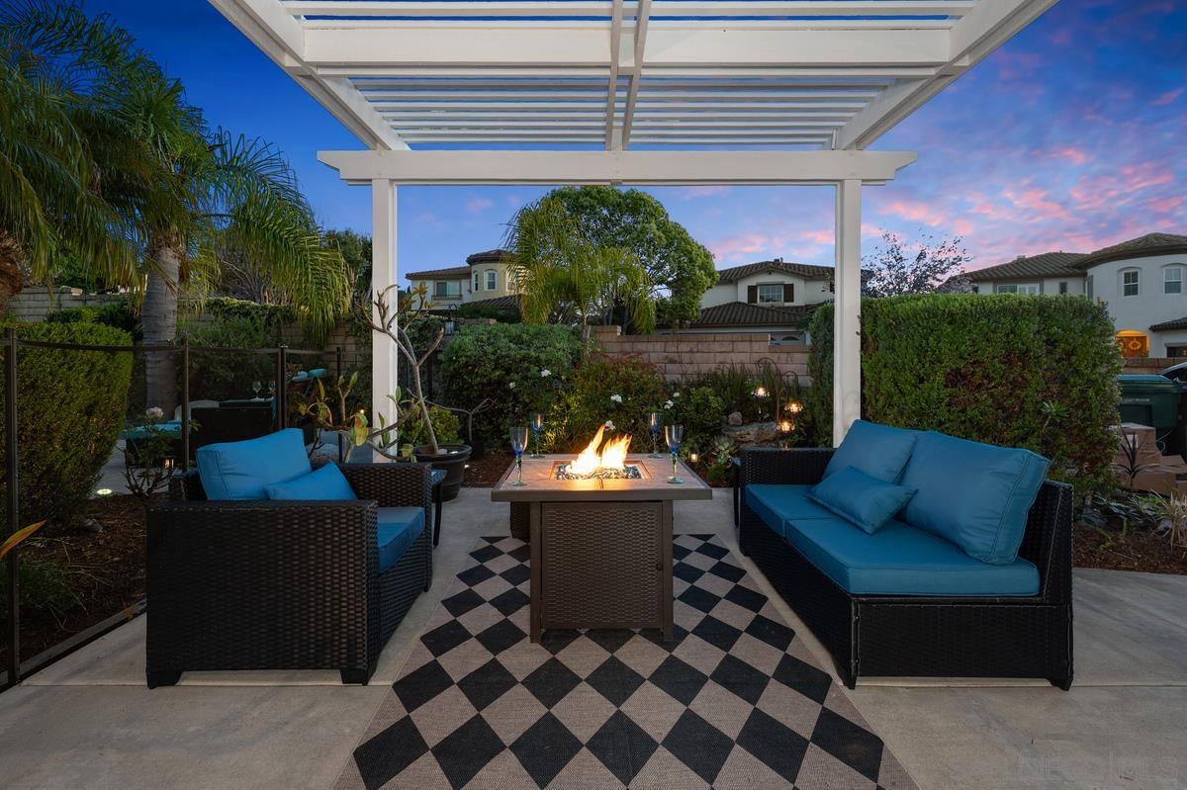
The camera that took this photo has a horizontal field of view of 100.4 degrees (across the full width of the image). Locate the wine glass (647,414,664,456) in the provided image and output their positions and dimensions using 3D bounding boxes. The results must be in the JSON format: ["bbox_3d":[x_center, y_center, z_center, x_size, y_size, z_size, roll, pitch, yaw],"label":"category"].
[{"bbox_3d":[0.314,0.205,2.507,0.075,0.225,0.075,0,3,0],"label":"wine glass"}]

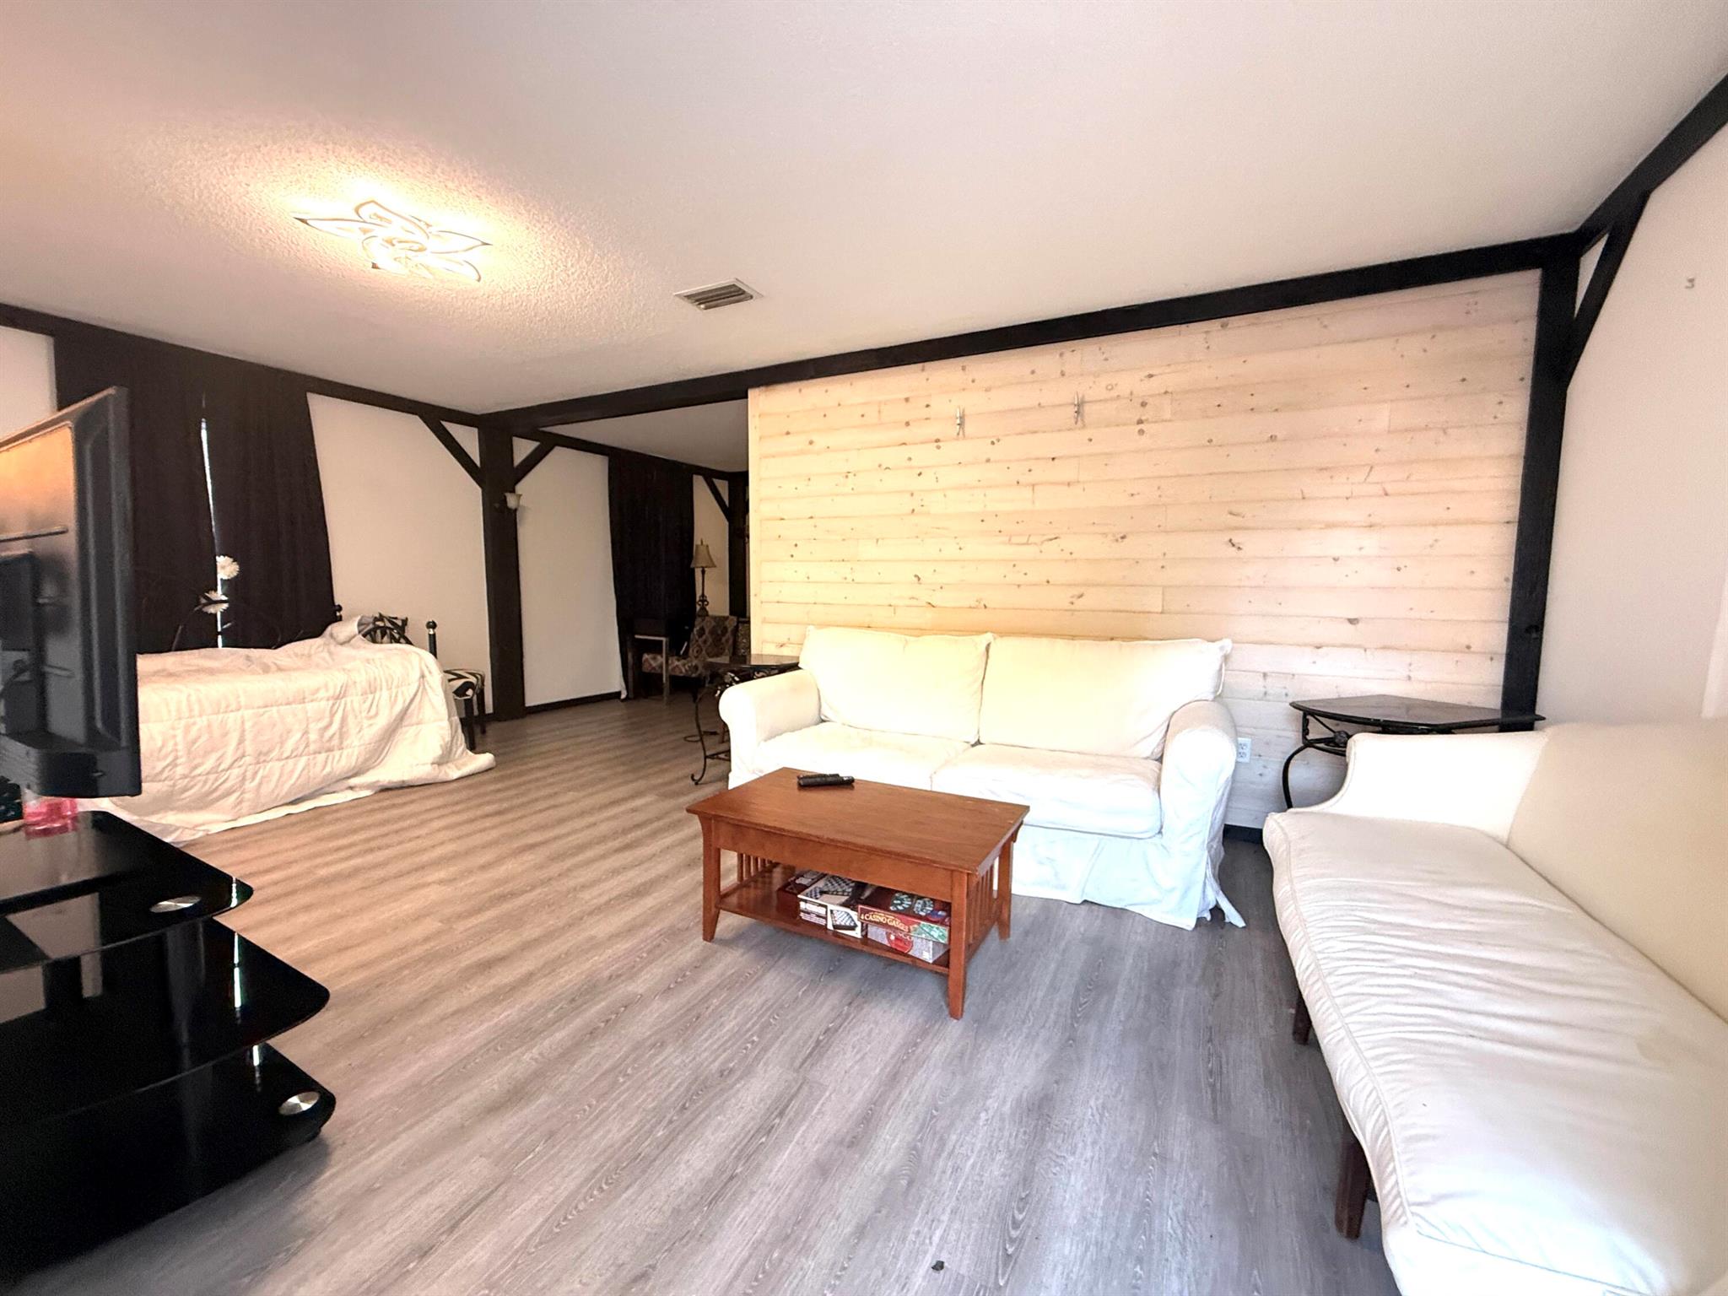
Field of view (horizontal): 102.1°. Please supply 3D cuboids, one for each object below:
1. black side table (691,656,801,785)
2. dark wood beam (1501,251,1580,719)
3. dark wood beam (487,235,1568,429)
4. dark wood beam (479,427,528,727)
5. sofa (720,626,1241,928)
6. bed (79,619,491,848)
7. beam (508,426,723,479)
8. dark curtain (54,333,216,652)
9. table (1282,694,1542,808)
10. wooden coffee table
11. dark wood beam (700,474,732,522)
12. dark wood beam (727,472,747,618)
[{"bbox_3d":[-0.621,0.430,4.077,0.602,0.728,0.566,3,6,27],"label":"black side table"},{"bbox_3d":[2.598,-0.245,2.737,0.110,2.360,0.136,3,6,27],"label":"dark wood beam"},{"bbox_3d":[-0.168,-1.631,4.119,6.384,0.116,0.189,3,6,27],"label":"dark wood beam"},{"bbox_3d":[-3.014,-0.567,5.811,0.142,2.360,0.236,3,6,27],"label":"dark wood beam"},{"bbox_3d":[0.459,0.419,3.205,2.159,0.926,0.944,3,6,27],"label":"sofa"},{"bbox_3d":[-3.441,0.327,3.731,1.357,0.968,2.136,3,6,27],"label":"bed"},{"bbox_3d":[-2.292,-1.913,7.059,0.171,0.106,2.879,3,6,27],"label":"beam"},{"bbox_3d":[-4.018,-0.413,3.938,0.118,2.325,0.578,3,6,27],"label":"dark curtain"},{"bbox_3d":[1.936,0.588,2.556,0.602,0.728,0.566,-2,6,-19],"label":"table"},{"bbox_3d":[-0.020,0.745,2.280,0.974,0.446,0.572,3,6,28],"label":"wooden coffee table"},{"bbox_3d":[-1.734,-1.768,8.134,0.100,0.660,0.100,3,51,27],"label":"dark wood beam"},{"bbox_3d":[-1.577,-0.819,8.563,0.142,2.360,0.189,3,6,27],"label":"dark wood beam"}]

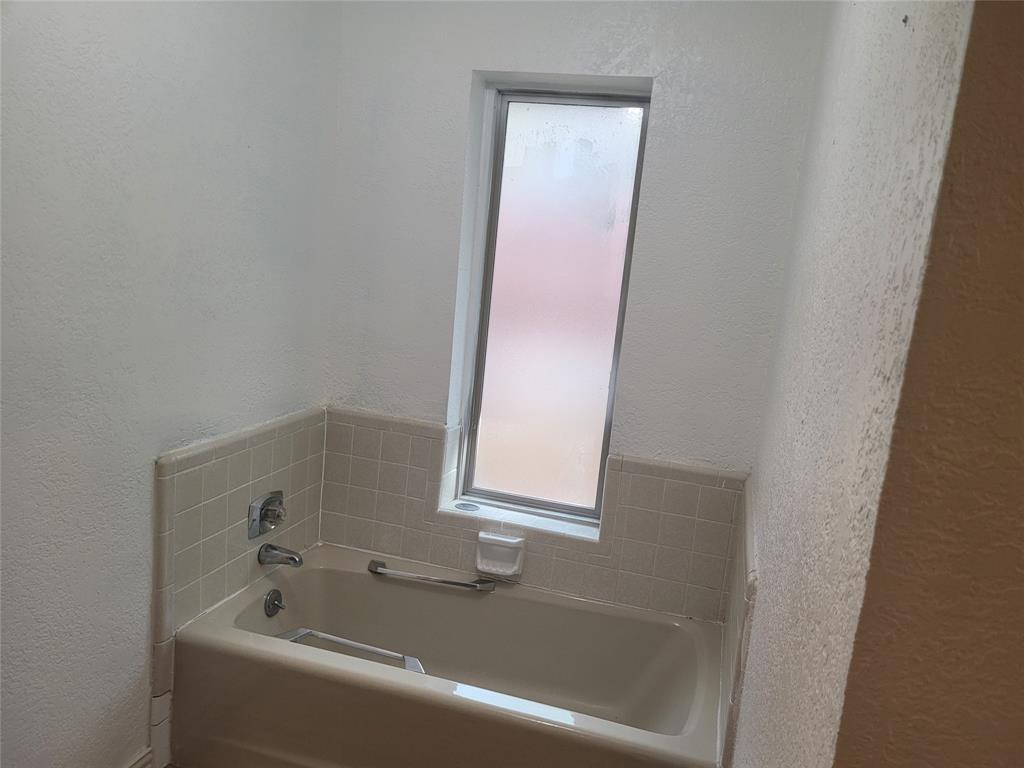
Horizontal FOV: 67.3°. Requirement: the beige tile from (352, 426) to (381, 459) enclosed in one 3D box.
[{"bbox_3d":[-0.512,0.213,2.717,0.108,0.108,0.009,8,10,15],"label":"beige tile"}]

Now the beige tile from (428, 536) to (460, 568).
[{"bbox_3d":[-0.229,0.583,2.694,0.108,0.108,0.008,8,10,16],"label":"beige tile"}]

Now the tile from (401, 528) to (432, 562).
[{"bbox_3d":[-0.333,0.568,2.715,0.108,0.108,0.009,8,10,15],"label":"tile"}]

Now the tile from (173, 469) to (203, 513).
[{"bbox_3d":[-0.872,0.287,2.077,0.008,0.108,0.108,8,10,15],"label":"tile"}]

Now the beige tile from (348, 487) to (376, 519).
[{"bbox_3d":[-0.533,0.430,2.764,0.108,0.108,0.008,8,10,16],"label":"beige tile"}]

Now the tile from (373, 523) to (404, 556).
[{"bbox_3d":[-0.438,0.553,2.753,0.108,0.108,0.008,8,10,16],"label":"tile"}]

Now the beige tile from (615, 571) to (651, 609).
[{"bbox_3d":[0.401,0.673,2.517,0.108,0.108,0.008,8,10,16],"label":"beige tile"}]

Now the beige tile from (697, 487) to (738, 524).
[{"bbox_3d":[0.642,0.376,2.392,0.108,0.108,0.010,8,10,16],"label":"beige tile"}]

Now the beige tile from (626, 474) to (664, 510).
[{"bbox_3d":[0.429,0.346,2.441,0.108,0.108,0.008,8,10,15],"label":"beige tile"}]

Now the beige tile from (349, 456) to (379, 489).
[{"bbox_3d":[-0.522,0.321,2.735,0.108,0.108,0.009,8,10,15],"label":"beige tile"}]

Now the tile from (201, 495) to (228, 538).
[{"bbox_3d":[-0.848,0.380,2.193,0.009,0.108,0.108,8,10,15],"label":"tile"}]

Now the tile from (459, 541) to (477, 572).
[{"bbox_3d":[-0.148,0.595,2.655,0.064,0.109,0.008,8,10,16],"label":"tile"}]

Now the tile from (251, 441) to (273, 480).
[{"bbox_3d":[-0.783,0.244,2.402,0.010,0.108,0.108,8,10,16],"label":"tile"}]

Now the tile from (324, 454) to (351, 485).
[{"bbox_3d":[-0.626,0.306,2.767,0.109,0.108,0.010,8,10,16],"label":"tile"}]

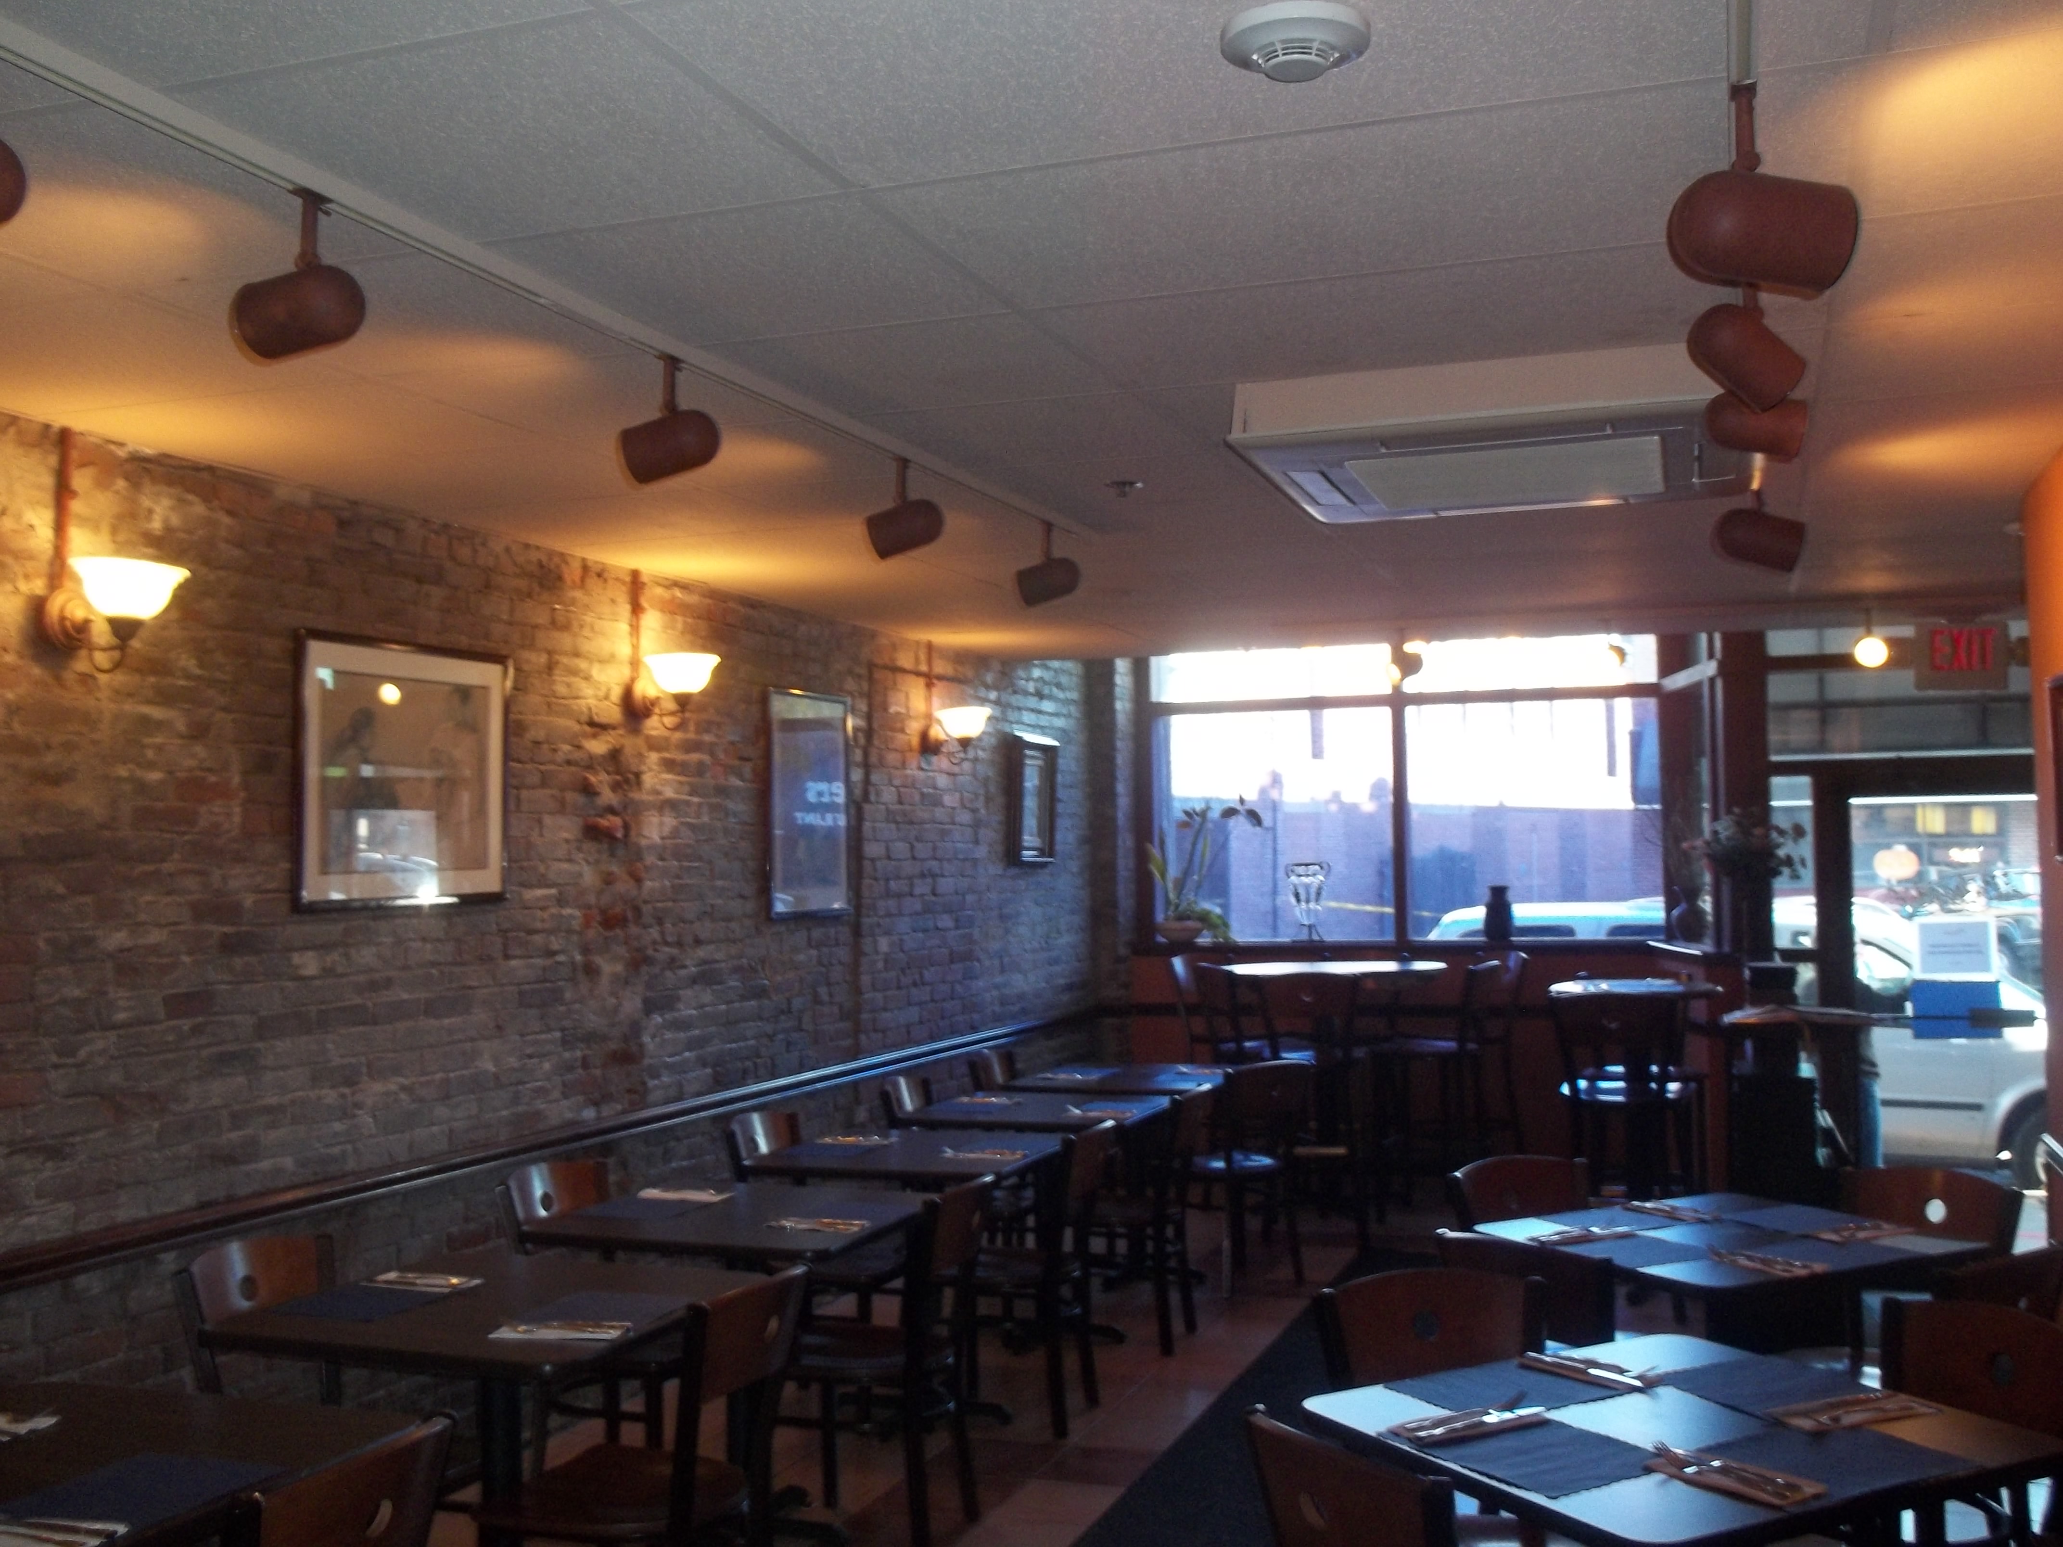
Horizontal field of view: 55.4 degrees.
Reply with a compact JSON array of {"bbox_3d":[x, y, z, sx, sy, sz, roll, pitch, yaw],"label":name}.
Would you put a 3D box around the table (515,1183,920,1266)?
[{"bbox_3d":[-0.694,1.424,4.665,0.800,0.745,0.660,-2,-3,20],"label":"table"}]

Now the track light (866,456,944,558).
[{"bbox_3d":[-0.268,-0.564,4.168,0.155,0.215,0.100,-1,-3,13],"label":"track light"}]

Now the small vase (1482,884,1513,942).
[{"bbox_3d":[2.285,0.683,9.630,0.135,0.275,0.135,-2,-3,20],"label":"small vase"}]

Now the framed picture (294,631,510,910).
[{"bbox_3d":[-1.526,0.000,4.835,0.030,0.640,0.820,-2,-3,20],"label":"framed picture"}]

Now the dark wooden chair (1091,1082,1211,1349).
[{"bbox_3d":[0.359,1.462,6.547,0.440,0.850,0.420,-2,-3,20],"label":"dark wooden chair"}]

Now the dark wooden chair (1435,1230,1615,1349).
[{"bbox_3d":[1.135,1.345,4.026,0.500,0.830,0.430,2,-3,-42],"label":"dark wooden chair"}]

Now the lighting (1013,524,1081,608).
[{"bbox_3d":[0.042,-0.535,5.074,0.175,0.215,0.105,-1,-2,10],"label":"lighting"}]

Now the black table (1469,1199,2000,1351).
[{"bbox_3d":[1.521,1.387,4.275,0.815,0.760,0.765,1,-3,-29],"label":"black table"}]

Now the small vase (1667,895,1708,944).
[{"bbox_3d":[3.004,0.671,8.995,0.185,0.215,0.185,-2,-3,20],"label":"small vase"}]

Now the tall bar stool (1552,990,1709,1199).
[{"bbox_3d":[2.116,1.341,7.032,0.440,1.100,0.470,-2,-3,22],"label":"tall bar stool"}]

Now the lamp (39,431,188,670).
[{"bbox_3d":[-1.843,-0.461,3.958,0.310,0.490,0.235,-1,-2,20],"label":"lamp"}]

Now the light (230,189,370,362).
[{"bbox_3d":[-0.932,-0.636,2.504,0.175,0.215,0.105,0,-2,-4],"label":"light"}]

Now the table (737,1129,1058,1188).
[{"bbox_3d":[-0.319,1.458,5.643,0.760,0.750,0.770,-1,-2,20],"label":"table"}]

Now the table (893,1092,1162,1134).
[{"bbox_3d":[0.077,1.517,6.689,0.750,0.760,0.780,-2,-3,20],"label":"table"}]

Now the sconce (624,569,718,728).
[{"bbox_3d":[-1.060,-0.380,5.788,0.320,0.490,0.250,-2,-3,20],"label":"sconce"}]

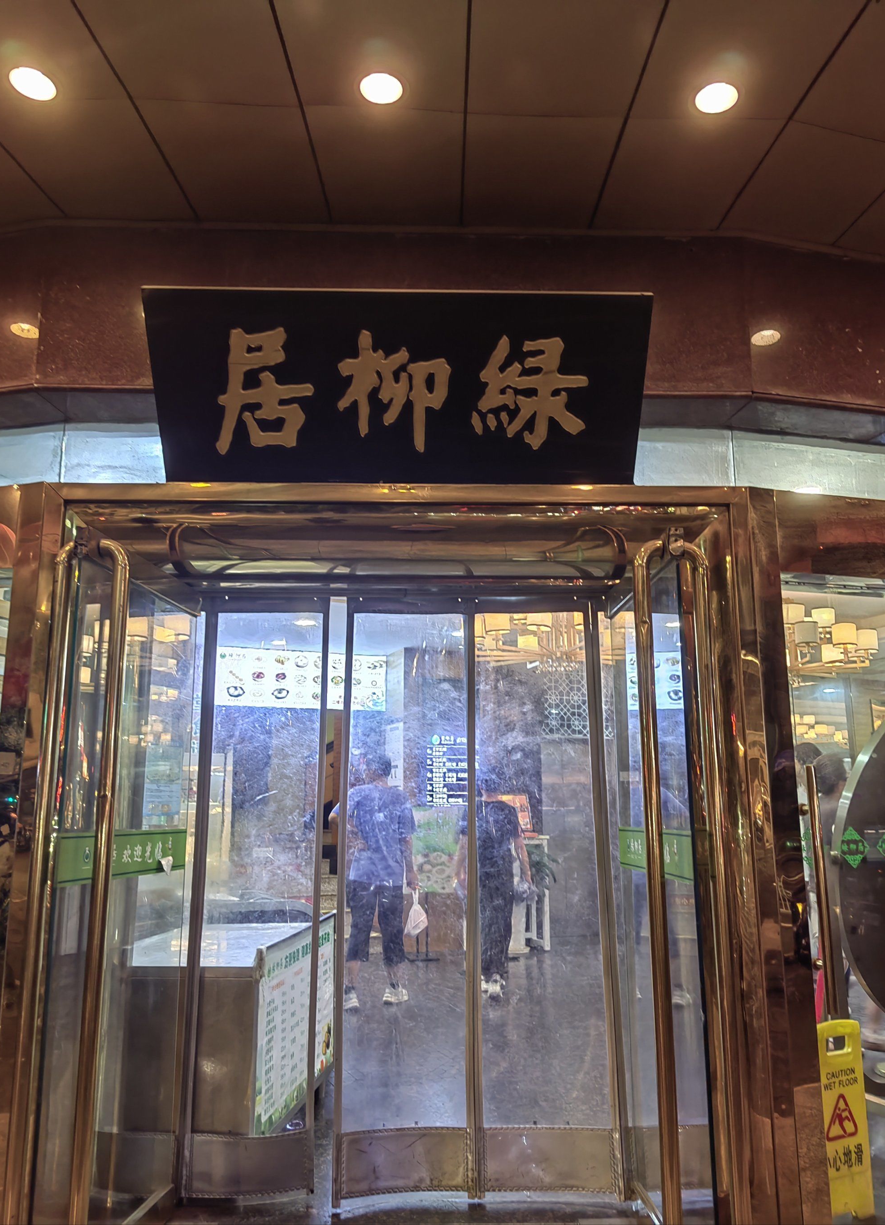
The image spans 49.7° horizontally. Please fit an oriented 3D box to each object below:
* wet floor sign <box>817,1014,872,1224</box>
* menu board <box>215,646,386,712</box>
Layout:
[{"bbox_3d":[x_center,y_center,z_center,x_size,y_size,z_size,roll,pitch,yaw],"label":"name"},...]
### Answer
[{"bbox_3d":[1.263,1.664,3.151,0.300,0.615,0.090,7,-14,-31],"label":"wet floor sign"},{"bbox_3d":[-1.454,0.701,9.863,1.797,0.594,0.060,4,-13,-18],"label":"menu board"}]

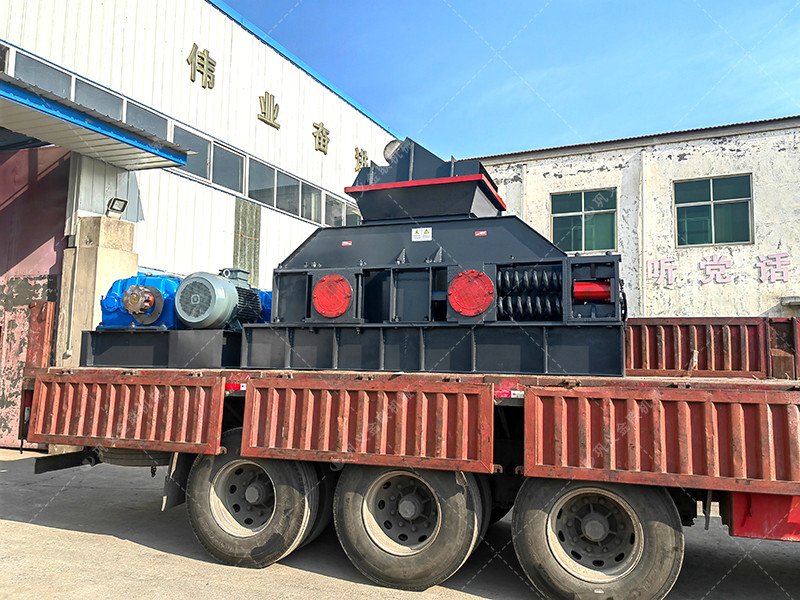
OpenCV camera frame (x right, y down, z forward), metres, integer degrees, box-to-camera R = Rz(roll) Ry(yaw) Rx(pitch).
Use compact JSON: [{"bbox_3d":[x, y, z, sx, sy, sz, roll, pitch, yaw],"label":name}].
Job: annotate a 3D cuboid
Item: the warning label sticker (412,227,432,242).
[{"bbox_3d":[0.193,-0.562,5.379,0.182,0.112,0.005,-1,-6,20],"label":"warning label sticker"}]

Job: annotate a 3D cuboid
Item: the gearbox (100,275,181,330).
[{"bbox_3d":[-2.657,0.020,6.418,0.970,0.590,0.500,-1,-6,20],"label":"gearbox"}]

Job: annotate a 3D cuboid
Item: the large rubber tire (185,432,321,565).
[{"bbox_3d":[-1.190,1.552,4.972,1.060,1.060,0.280,-1,-6,20],"label":"large rubber tire"}]

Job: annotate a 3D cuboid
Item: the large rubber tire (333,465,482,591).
[{"bbox_3d":[0.047,1.529,4.532,1.060,1.060,0.280,-1,-6,20],"label":"large rubber tire"}]

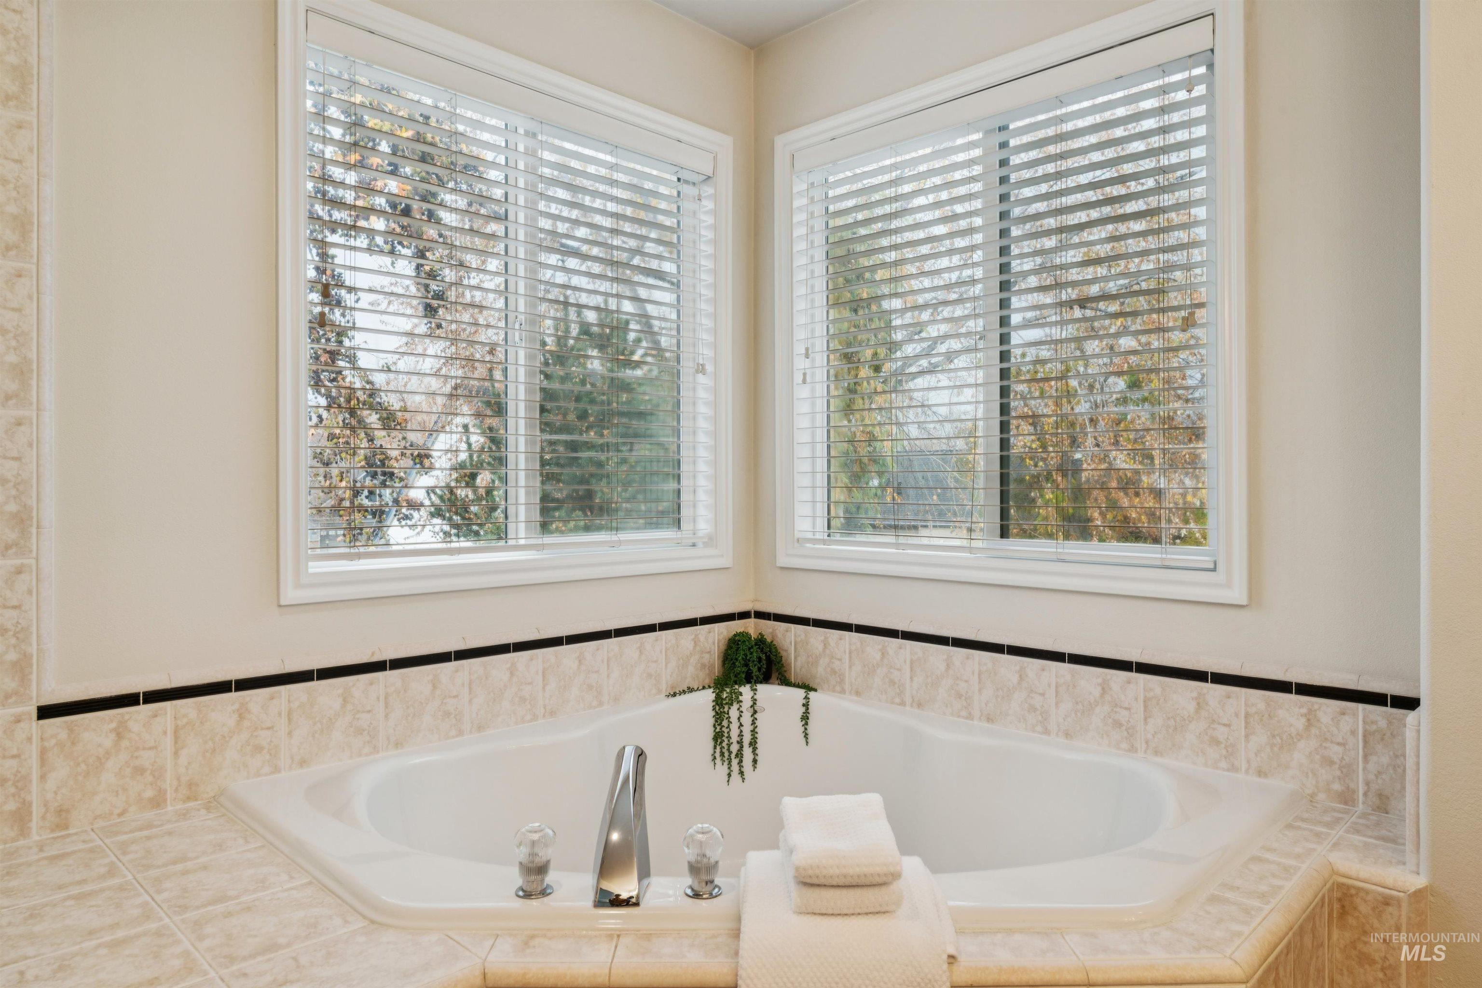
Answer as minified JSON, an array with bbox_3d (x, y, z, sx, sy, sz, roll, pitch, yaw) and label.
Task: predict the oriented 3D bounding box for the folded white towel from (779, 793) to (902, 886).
[{"bbox_3d":[0.138,0.488,1.284,0.150,0.043,0.175,0,4,-2],"label":"folded white towel"}]

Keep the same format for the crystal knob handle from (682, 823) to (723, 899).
[{"bbox_3d":[-0.056,0.531,1.319,0.059,0.094,0.059,0,0,0],"label":"crystal knob handle"}]

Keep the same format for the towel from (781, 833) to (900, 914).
[{"bbox_3d":[0.139,0.530,1.286,0.150,0.040,0.175,0,4,-2],"label":"towel"}]

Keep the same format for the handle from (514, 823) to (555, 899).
[{"bbox_3d":[-0.300,0.531,1.319,0.059,0.094,0.059,0,0,0],"label":"handle"}]

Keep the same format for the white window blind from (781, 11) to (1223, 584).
[{"bbox_3d":[0.597,-0.432,2.323,1.155,1.160,0.070,0,0,45],"label":"white window blind"}]

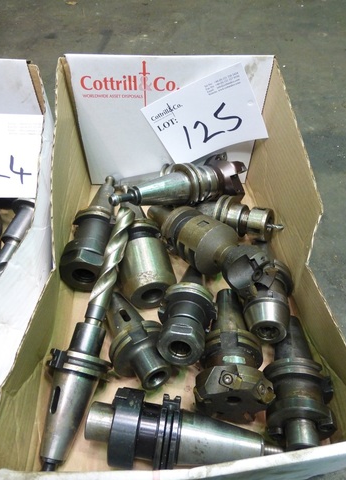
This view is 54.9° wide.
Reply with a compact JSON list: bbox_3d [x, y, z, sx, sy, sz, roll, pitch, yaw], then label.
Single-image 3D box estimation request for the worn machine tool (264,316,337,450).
[{"bbox_3d":[0.120,0.134,0.324,0.064,0.064,0.137,10,35,7],"label":"worn machine tool"}]

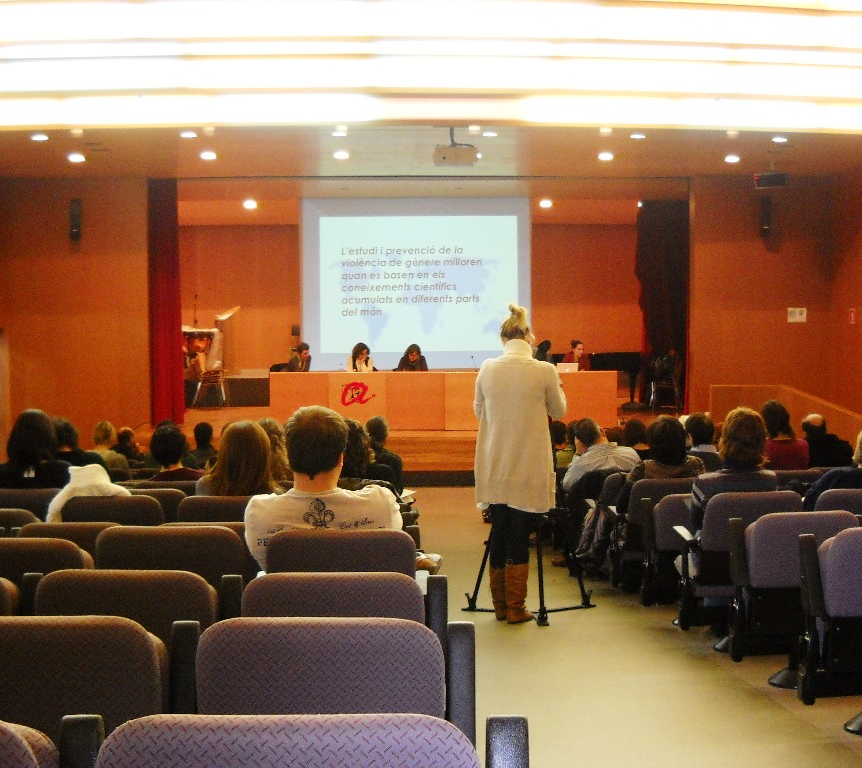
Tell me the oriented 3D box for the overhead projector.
[{"bbox_3d":[0.256,-2.506,13.206,0.490,0.190,0.400,0,4,-3],"label":"overhead projector"}]

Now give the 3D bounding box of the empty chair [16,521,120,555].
[{"bbox_3d":[-1.499,0.980,5.425,0.580,0.800,0.550,0,4,6],"label":"empty chair"}]

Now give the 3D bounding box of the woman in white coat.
[{"bbox_3d":[0.513,0.450,6.910,0.530,1.790,0.420,0,3,3],"label":"woman in white coat"}]

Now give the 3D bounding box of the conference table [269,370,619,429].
[{"bbox_3d":[0.168,0.206,16.624,4.650,0.795,0.800,0,3,-2],"label":"conference table"}]

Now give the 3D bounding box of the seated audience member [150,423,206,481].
[{"bbox_3d":[-1.600,0.834,7.785,0.480,1.167,0.720,0,3,3],"label":"seated audience member"}]

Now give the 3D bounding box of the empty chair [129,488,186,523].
[{"bbox_3d":[-1.557,0.978,6.966,0.580,0.840,0.620,0,4,6],"label":"empty chair"}]

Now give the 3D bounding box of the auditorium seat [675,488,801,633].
[{"bbox_3d":[1.570,0.938,6.275,0.560,0.830,0.600,0,3,-7],"label":"auditorium seat"}]

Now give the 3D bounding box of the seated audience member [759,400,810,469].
[{"bbox_3d":[2.520,0.780,9.200,0.470,1.280,0.780,0,3,-10],"label":"seated audience member"}]

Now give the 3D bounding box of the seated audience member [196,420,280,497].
[{"bbox_3d":[-0.935,0.759,6.186,0.480,1.178,0.740,0,3,3],"label":"seated audience member"}]

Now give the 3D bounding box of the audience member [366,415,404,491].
[{"bbox_3d":[-0.406,0.842,8.888,0.480,1.245,0.720,0,3,1],"label":"audience member"}]

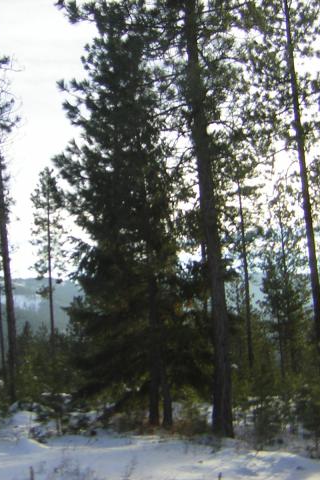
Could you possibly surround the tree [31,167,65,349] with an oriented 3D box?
[{"bbox_3d":[-4.543,0.832,27.000,1.300,7.700,1.300,-4,-6,0],"label":"tree"}]

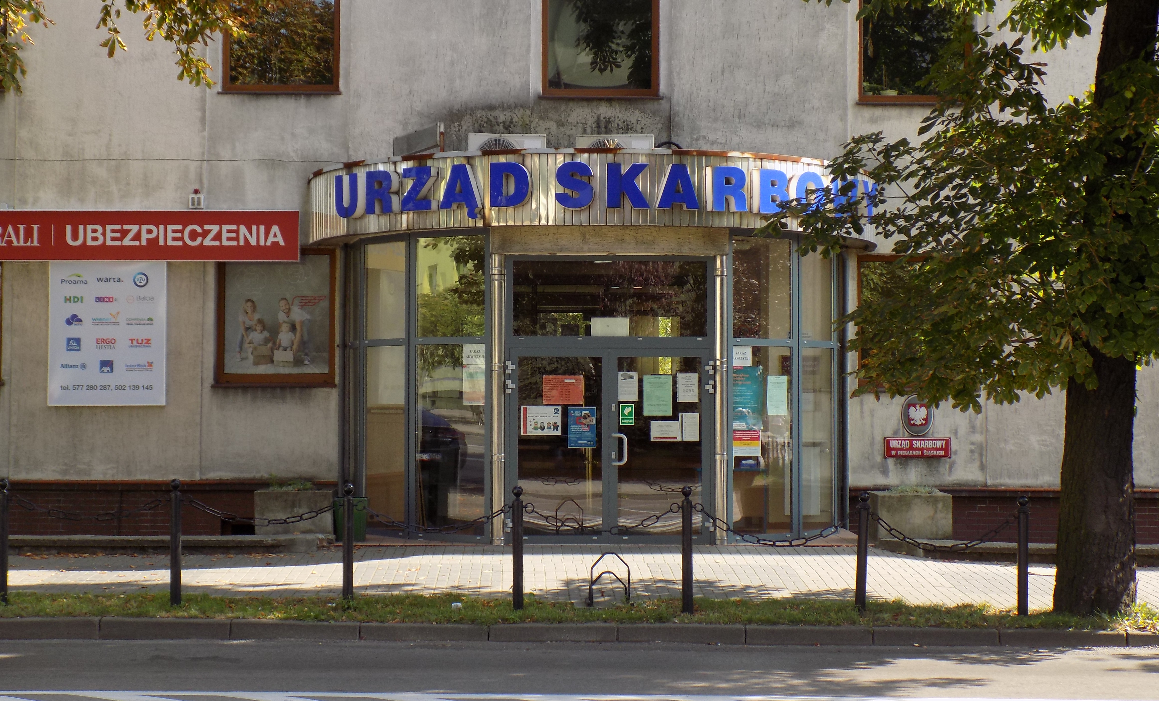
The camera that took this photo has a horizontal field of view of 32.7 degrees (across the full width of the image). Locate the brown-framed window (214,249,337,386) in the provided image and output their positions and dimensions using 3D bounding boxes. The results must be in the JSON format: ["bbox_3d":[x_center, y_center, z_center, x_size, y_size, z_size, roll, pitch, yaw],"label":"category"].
[{"bbox_3d":[-3.498,-0.380,22.817,1.373,1.586,0.120,0,-2,-2],"label":"brown-framed window"}]

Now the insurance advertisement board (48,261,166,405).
[{"bbox_3d":[-5.416,-0.201,22.648,1.342,1.667,0.040,0,-2,-2],"label":"insurance advertisement board"}]

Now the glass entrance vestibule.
[{"bbox_3d":[0.258,0.408,21.771,5.700,3.271,2.350,0,-2,-2],"label":"glass entrance vestibule"}]

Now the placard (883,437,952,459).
[{"bbox_3d":[3.942,1.139,23.026,0.788,0.251,0.030,0,-2,-2],"label":"placard"}]

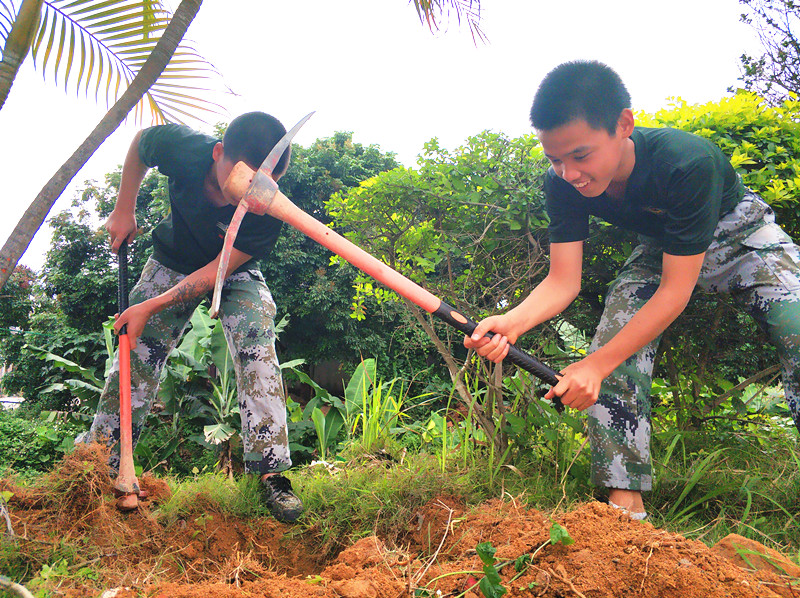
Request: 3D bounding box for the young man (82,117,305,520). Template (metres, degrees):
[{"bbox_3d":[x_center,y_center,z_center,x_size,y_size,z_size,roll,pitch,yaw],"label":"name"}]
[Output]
[{"bbox_3d":[-0.730,0.070,2.150,0.800,1.340,0.680,1,-6,-7],"label":"young man"}]

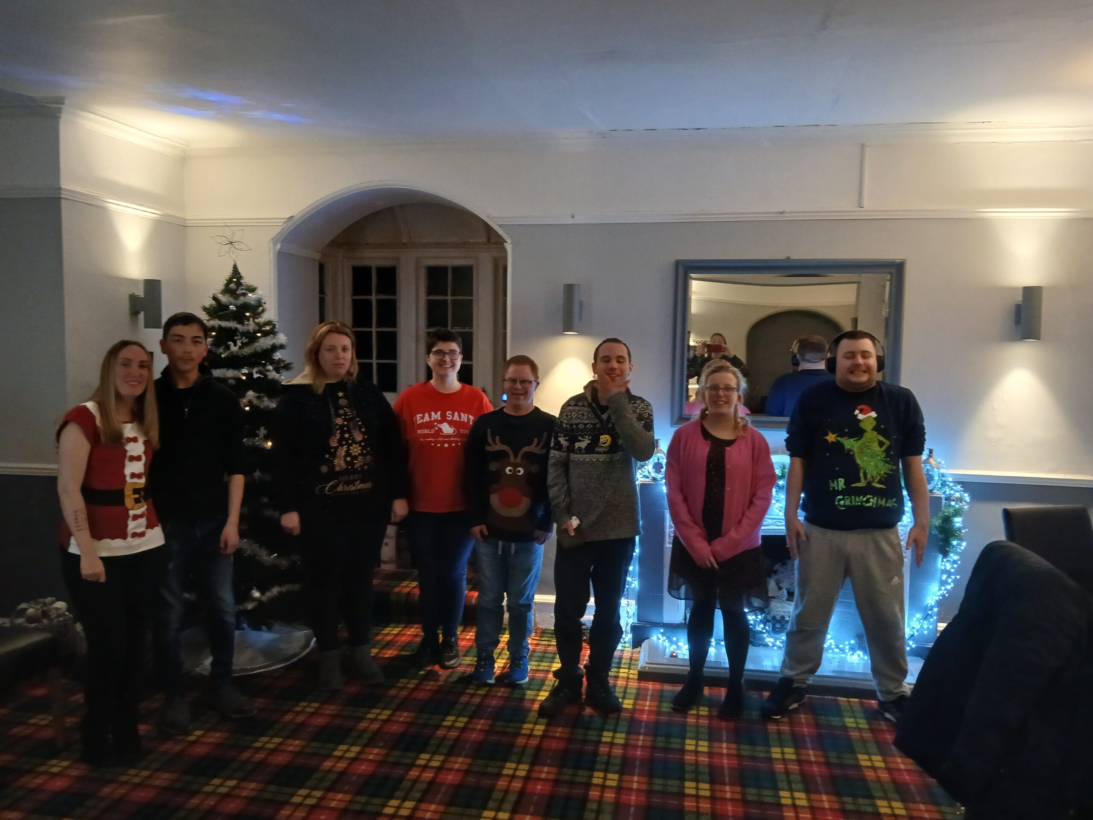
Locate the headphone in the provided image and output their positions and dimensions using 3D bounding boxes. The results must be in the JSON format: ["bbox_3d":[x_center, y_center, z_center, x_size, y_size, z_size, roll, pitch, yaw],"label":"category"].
[{"bbox_3d":[1.280,-0.239,3.405,0.225,0.190,0.090,2,4,17],"label":"headphone"}]

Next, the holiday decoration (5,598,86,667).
[{"bbox_3d":[-2.171,0.973,3.578,0.390,0.290,0.330,-2,4,-30],"label":"holiday decoration"}]

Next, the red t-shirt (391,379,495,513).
[{"bbox_3d":[-0.481,0.175,3.872,0.500,0.610,0.270,1,4,-2],"label":"red t-shirt"}]

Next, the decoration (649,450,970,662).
[{"bbox_3d":[1.334,0.702,4.206,1.573,1.056,0.426,2,4,10],"label":"decoration"}]

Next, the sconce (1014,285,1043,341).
[{"bbox_3d":[2.266,-0.454,3.862,0.085,0.250,0.140,1,4,10],"label":"sconce"}]

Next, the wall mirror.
[{"bbox_3d":[1.197,-0.323,4.109,1.110,0.850,0.060,1,4,10],"label":"wall mirror"}]

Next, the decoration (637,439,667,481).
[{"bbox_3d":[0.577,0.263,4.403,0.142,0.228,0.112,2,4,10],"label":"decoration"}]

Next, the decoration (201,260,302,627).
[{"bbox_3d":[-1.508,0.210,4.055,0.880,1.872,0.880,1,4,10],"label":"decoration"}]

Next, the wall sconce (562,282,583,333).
[{"bbox_3d":[0.142,-0.553,4.515,0.091,0.268,0.152,2,4,10],"label":"wall sconce"}]

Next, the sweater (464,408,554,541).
[{"bbox_3d":[-0.178,0.320,4.037,0.487,0.670,0.304,1,4,1],"label":"sweater"}]

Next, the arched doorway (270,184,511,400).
[{"bbox_3d":[-0.895,-0.054,5.059,1.462,2.517,0.487,2,4,10],"label":"arched doorway"}]

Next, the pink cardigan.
[{"bbox_3d":[0.782,0.371,3.702,0.497,0.655,0.335,2,4,10],"label":"pink cardigan"}]

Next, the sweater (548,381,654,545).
[{"bbox_3d":[0.225,0.221,3.401,0.455,0.640,0.310,1,4,6],"label":"sweater"}]

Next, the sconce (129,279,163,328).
[{"bbox_3d":[-2.201,-0.584,4.538,0.152,0.268,0.091,2,4,10],"label":"sconce"}]

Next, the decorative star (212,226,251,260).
[{"bbox_3d":[-1.528,-0.815,3.986,0.200,0.180,0.090,0,4,-11],"label":"decorative star"}]

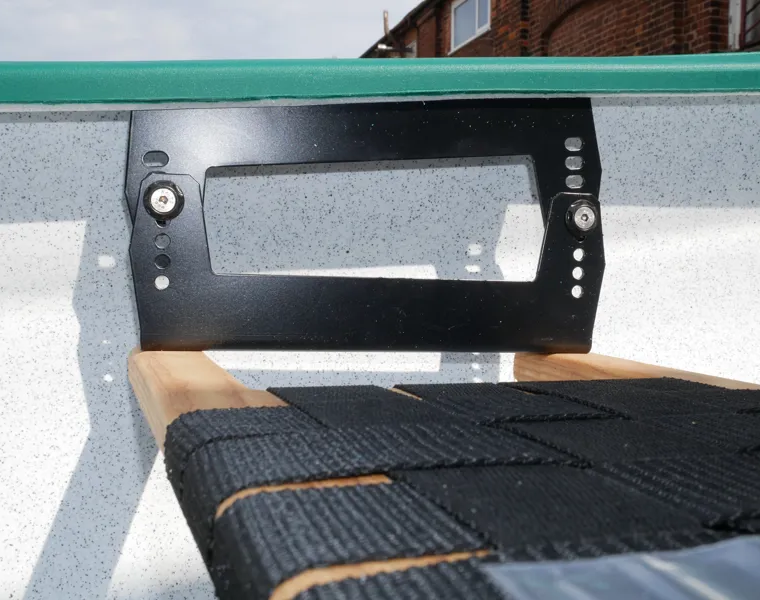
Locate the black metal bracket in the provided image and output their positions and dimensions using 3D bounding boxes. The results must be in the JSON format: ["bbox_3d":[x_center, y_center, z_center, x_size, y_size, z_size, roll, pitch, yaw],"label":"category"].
[{"bbox_3d":[-0.001,-0.047,0.498,0.288,0.158,0.042,1,3,-13],"label":"black metal bracket"}]

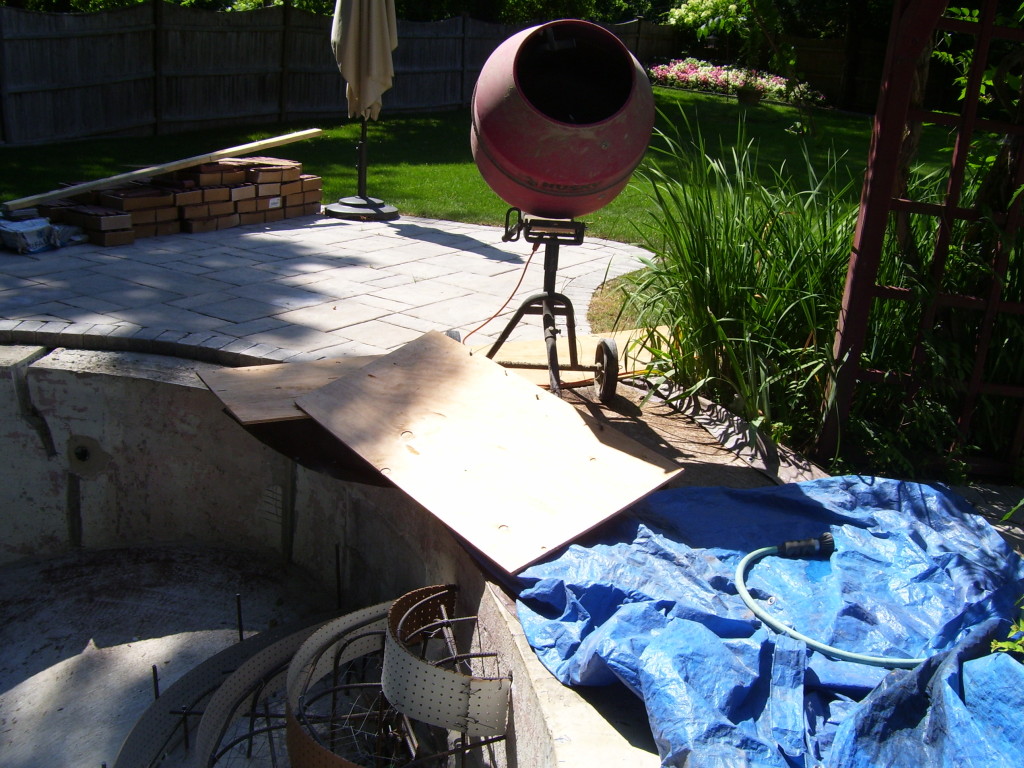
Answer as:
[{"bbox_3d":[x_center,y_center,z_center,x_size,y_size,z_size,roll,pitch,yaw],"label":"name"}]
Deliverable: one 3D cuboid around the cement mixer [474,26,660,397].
[{"bbox_3d":[0.135,-0.572,3.951,0.680,1.400,0.820,2,18,-3],"label":"cement mixer"}]

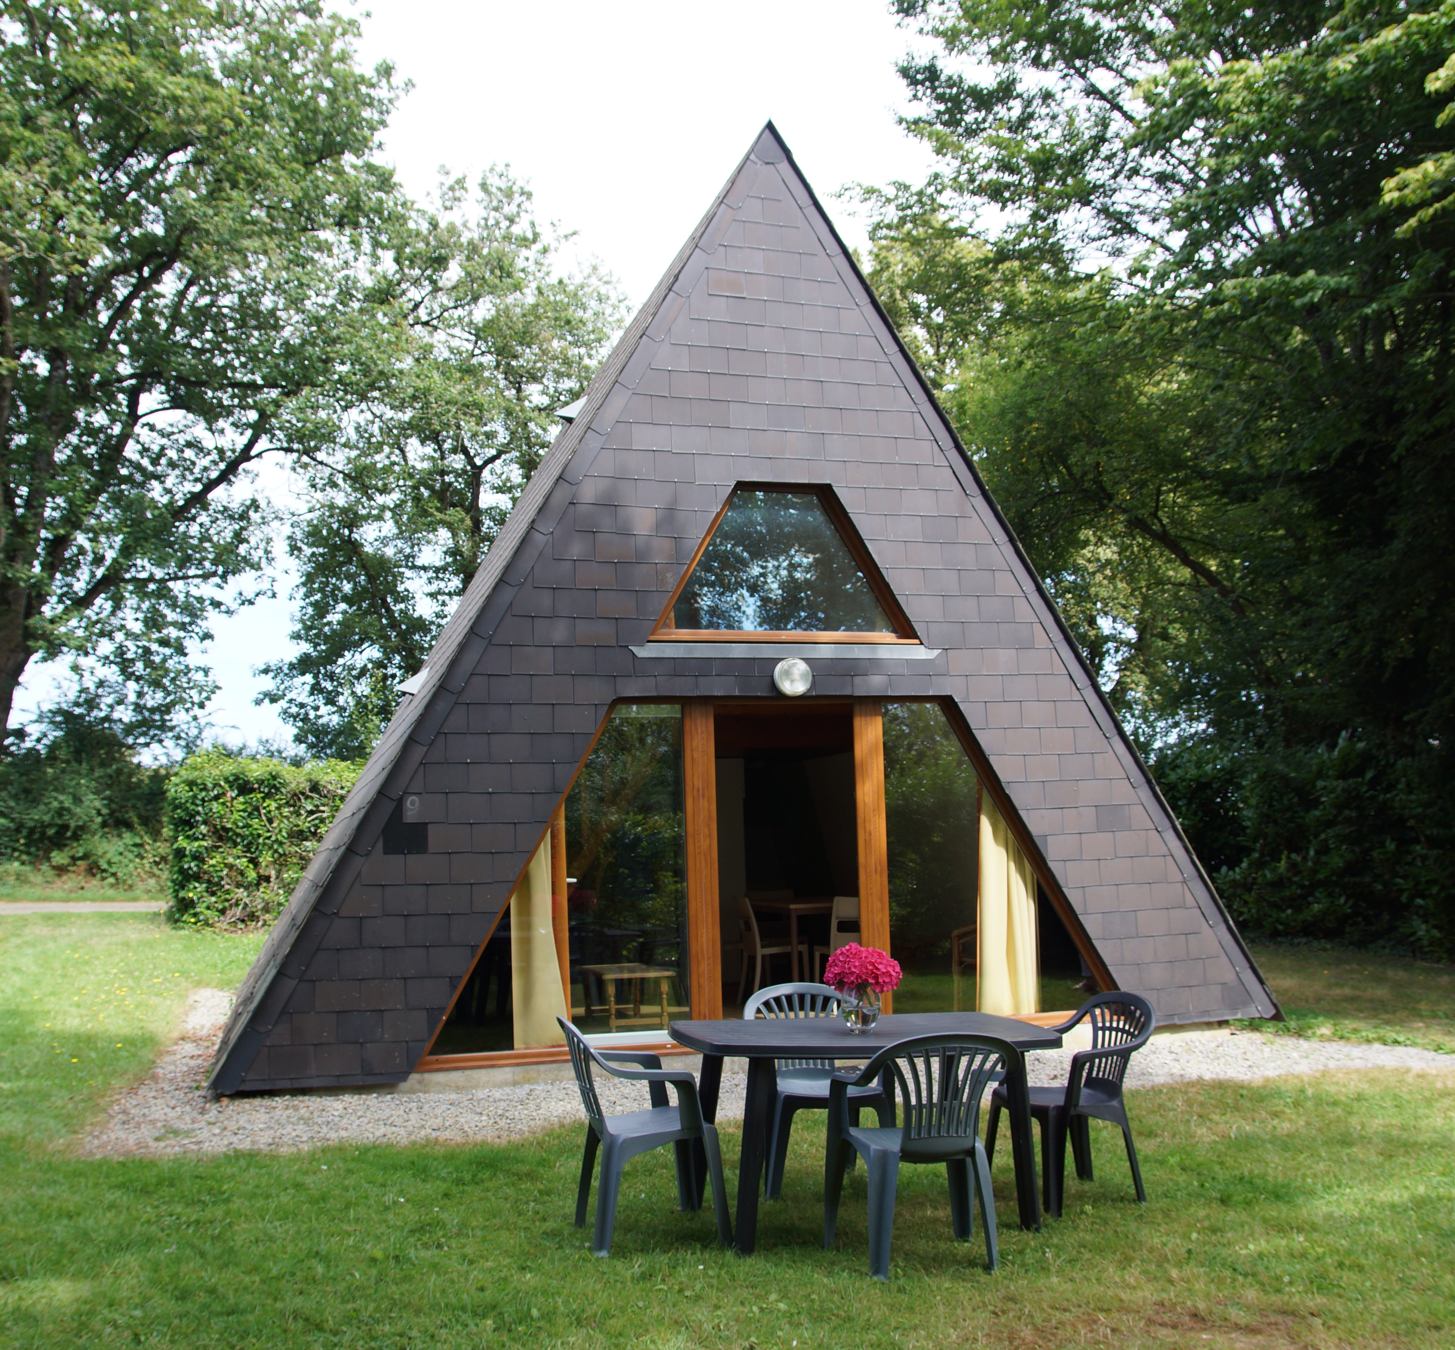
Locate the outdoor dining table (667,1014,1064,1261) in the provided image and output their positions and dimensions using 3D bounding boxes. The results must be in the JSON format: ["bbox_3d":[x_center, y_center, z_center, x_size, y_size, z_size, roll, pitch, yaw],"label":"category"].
[{"bbox_3d":[0.525,1.739,5.445,1.380,0.720,0.880,1,-7,-14],"label":"outdoor dining table"}]

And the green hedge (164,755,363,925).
[{"bbox_3d":[-7.064,2.663,22.293,3.500,2.638,1.300,0,-7,-8],"label":"green hedge"}]

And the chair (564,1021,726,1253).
[{"bbox_3d":[-0.349,1.694,5.285,0.560,0.800,0.560,1,-7,-17],"label":"chair"}]

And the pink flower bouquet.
[{"bbox_3d":[0.532,1.213,5.517,0.295,0.335,0.280,-1,-7,0],"label":"pink flower bouquet"}]

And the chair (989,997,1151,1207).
[{"bbox_3d":[1.429,1.724,5.780,0.560,0.800,0.560,1,-7,-20],"label":"chair"}]

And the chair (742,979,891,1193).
[{"bbox_3d":[0.398,1.778,6.099,0.560,0.800,0.560,0,-7,-9],"label":"chair"}]

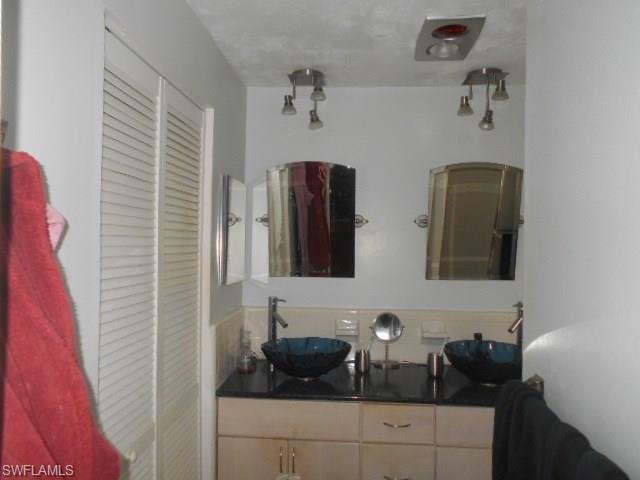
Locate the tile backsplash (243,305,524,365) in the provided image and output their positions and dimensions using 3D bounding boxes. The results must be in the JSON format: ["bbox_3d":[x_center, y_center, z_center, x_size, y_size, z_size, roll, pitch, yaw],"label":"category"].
[{"bbox_3d":[0.368,0.532,2.642,1.612,0.303,0.015,1,0,4],"label":"tile backsplash"}]

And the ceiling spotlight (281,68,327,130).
[{"bbox_3d":[-0.083,-0.711,2.495,0.245,0.286,0.230,1,0,4],"label":"ceiling spotlight"}]

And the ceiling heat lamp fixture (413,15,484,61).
[{"bbox_3d":[0.542,-0.842,2.048,0.225,0.030,0.437,1,0,4],"label":"ceiling heat lamp fixture"}]

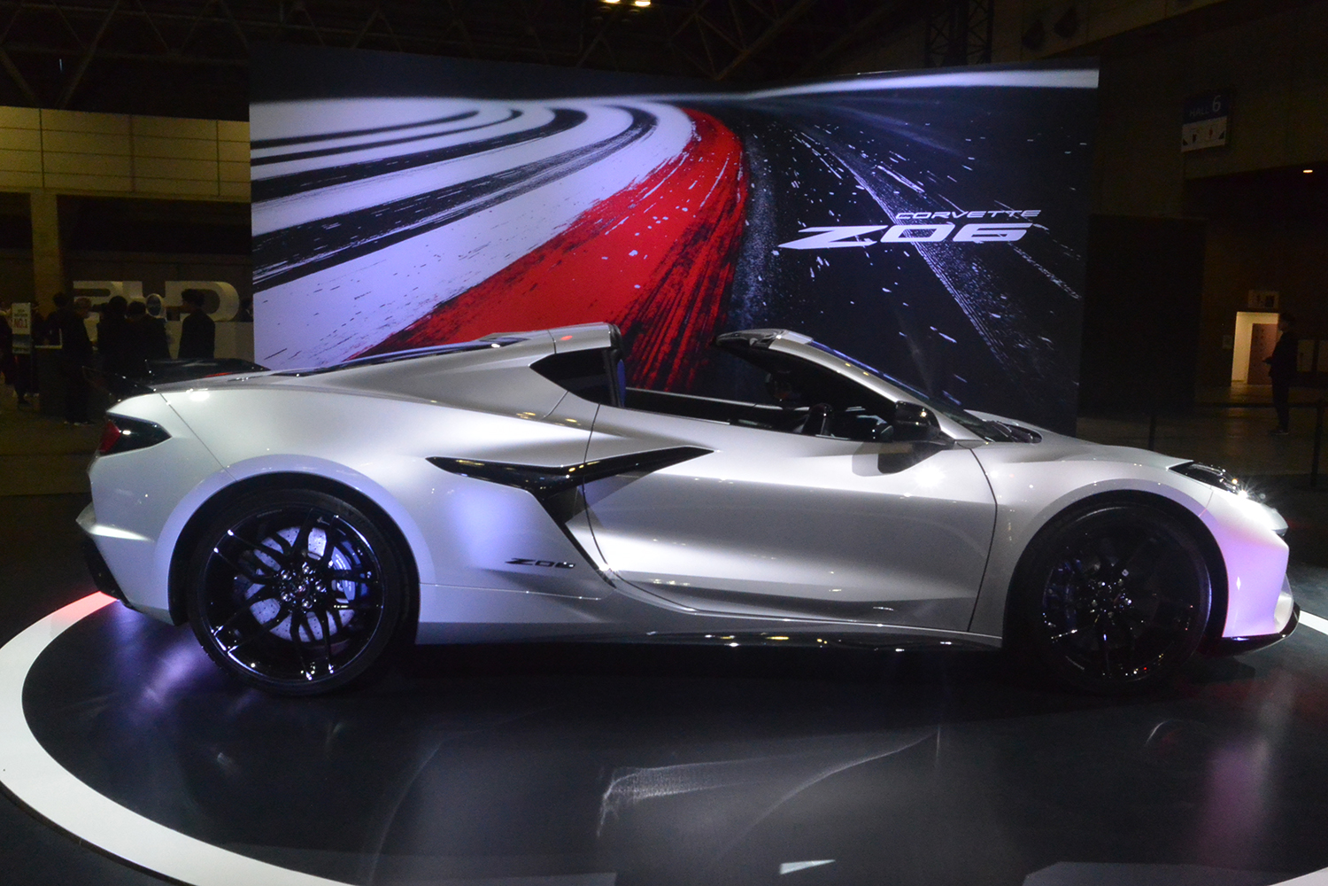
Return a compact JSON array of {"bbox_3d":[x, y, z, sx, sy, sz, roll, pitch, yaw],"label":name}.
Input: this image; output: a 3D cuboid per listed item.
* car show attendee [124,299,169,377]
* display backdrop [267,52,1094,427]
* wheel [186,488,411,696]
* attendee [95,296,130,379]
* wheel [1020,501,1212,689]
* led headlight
[{"bbox_3d":[-5.857,-0.791,13.392,0.480,1.620,0.310,1,7,-6],"label":"car show attendee"},{"bbox_3d":[0.034,-1.171,8.472,5.580,3.000,1.160,1,7,0],"label":"display backdrop"},{"bbox_3d":[-1.190,0.457,3.931,0.700,0.700,0.330,1,7,-4],"label":"wheel"},{"bbox_3d":[-6.162,-0.823,13.294,0.470,1.650,0.300,1,7,0],"label":"attendee"},{"bbox_3d":[1.528,0.513,4.093,0.670,0.670,0.270,1,7,-4],"label":"wheel"},{"bbox_3d":[1.967,0.127,4.250,0.350,0.130,0.340,1,7,-4],"label":"led headlight"}]

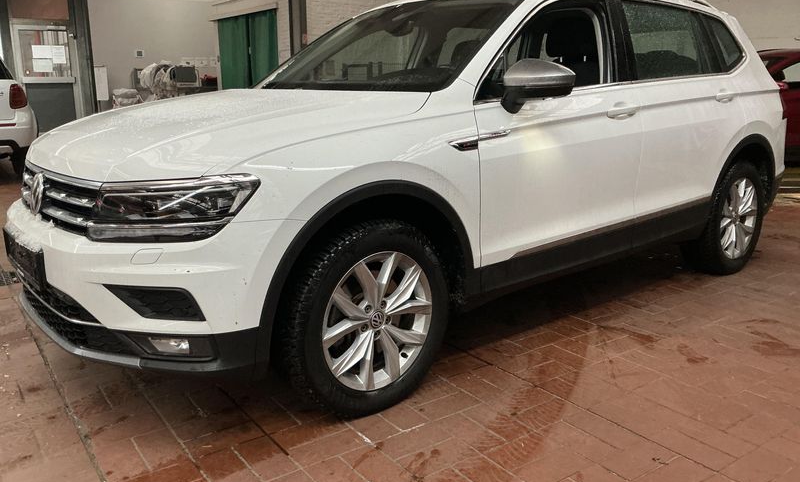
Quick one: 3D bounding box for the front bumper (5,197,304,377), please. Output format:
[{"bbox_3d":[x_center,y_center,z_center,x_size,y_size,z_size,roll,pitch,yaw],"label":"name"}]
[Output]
[{"bbox_3d":[-1.097,0.113,2.495,0.650,0.550,1.820,-11,16,-38],"label":"front bumper"}]

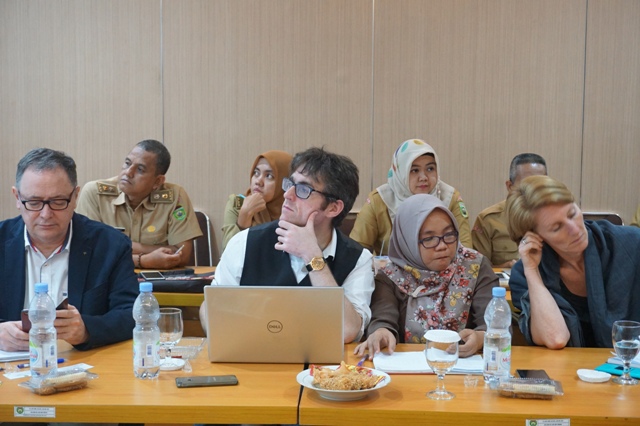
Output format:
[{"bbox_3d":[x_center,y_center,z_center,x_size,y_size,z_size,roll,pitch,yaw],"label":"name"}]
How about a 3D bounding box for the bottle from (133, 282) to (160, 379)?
[{"bbox_3d":[-0.427,0.292,2.667,0.067,0.237,0.067,0,7,0],"label":"bottle"}]

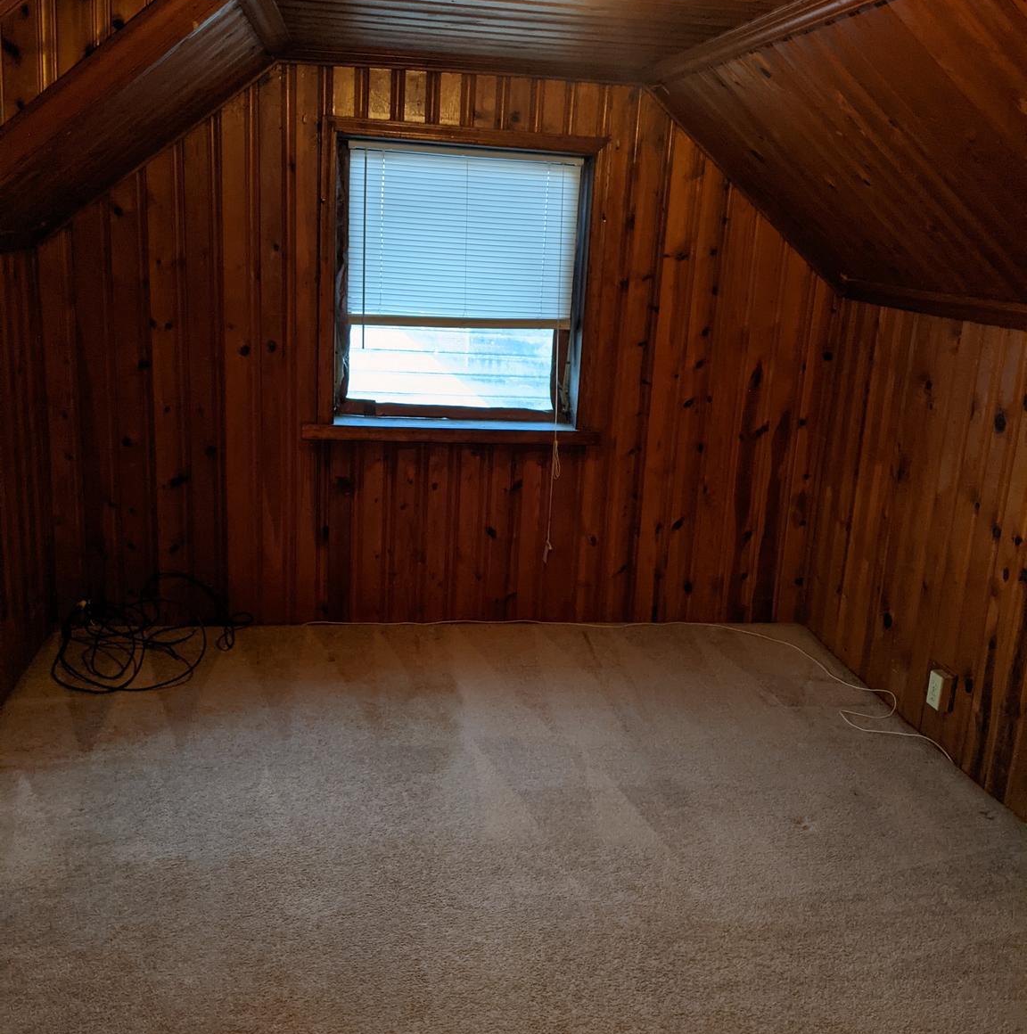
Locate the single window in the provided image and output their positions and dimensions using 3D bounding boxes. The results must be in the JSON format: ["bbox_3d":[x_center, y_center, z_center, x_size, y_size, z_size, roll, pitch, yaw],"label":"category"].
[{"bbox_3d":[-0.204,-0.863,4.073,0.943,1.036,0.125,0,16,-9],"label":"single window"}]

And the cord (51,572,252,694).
[{"bbox_3d":[-1.319,0.408,3.886,0.665,0.218,0.600,0,16,-9],"label":"cord"}]

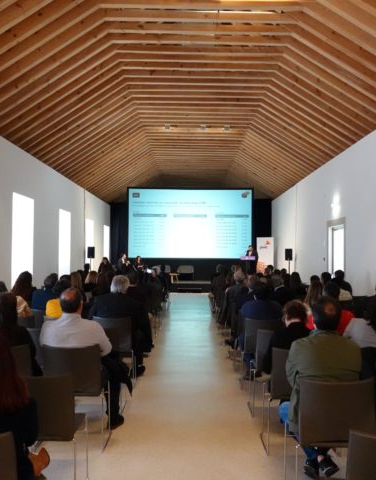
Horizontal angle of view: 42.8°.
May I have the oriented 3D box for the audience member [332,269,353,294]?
[{"bbox_3d":[2.829,1.226,9.120,0.520,1.280,0.750,1,-2,0],"label":"audience member"}]

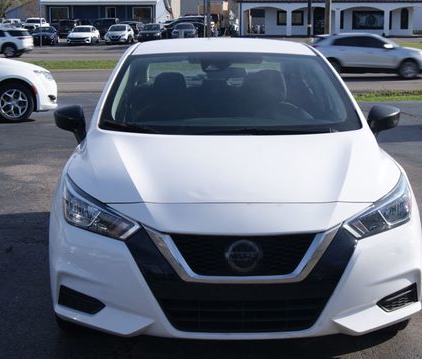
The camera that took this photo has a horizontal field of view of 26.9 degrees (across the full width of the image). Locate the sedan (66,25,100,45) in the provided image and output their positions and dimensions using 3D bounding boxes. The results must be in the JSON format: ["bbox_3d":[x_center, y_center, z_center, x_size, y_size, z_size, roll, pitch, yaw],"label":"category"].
[{"bbox_3d":[-9.913,-11.168,68.300,1.820,1.430,4.680,0,9,1],"label":"sedan"}]

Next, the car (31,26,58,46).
[{"bbox_3d":[-12.800,-11.003,68.000,1.800,1.430,4.600,0,9,-2],"label":"car"}]

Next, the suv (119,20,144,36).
[{"bbox_3d":[-7.076,-13.352,78.500,1.870,1.620,4.600,0,9,1],"label":"suv"}]

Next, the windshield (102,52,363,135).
[{"bbox_3d":[0.100,-0.493,4.892,1.390,0.150,0.930,0,37,-1],"label":"windshield"}]

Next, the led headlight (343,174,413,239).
[{"bbox_3d":[0.726,0.118,3.942,0.410,0.225,0.460,0,10,-1],"label":"led headlight"}]

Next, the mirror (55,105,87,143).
[{"bbox_3d":[-0.787,-0.312,4.987,0.200,0.205,0.160,0,10,-1],"label":"mirror"}]

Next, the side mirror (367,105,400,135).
[{"bbox_3d":[0.983,-0.325,5.030,0.200,0.190,0.160,0,10,-1],"label":"side mirror"}]

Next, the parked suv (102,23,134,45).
[{"bbox_3d":[-7.290,-11.451,69.500,1.800,1.570,4.450,1,10,4],"label":"parked suv"}]

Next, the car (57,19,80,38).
[{"bbox_3d":[-12.927,-13.698,80.000,1.900,1.750,4.700,0,10,2],"label":"car"}]

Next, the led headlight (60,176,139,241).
[{"bbox_3d":[-0.473,0.123,3.912,0.410,0.225,0.460,0,10,-1],"label":"led headlight"}]

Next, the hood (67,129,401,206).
[{"bbox_3d":[0.115,-0.074,4.285,1.530,0.250,0.970,0,9,-1],"label":"hood"}]

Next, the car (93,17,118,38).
[{"bbox_3d":[-9.331,-13.311,78.000,1.980,1.800,4.950,0,9,1],"label":"car"}]

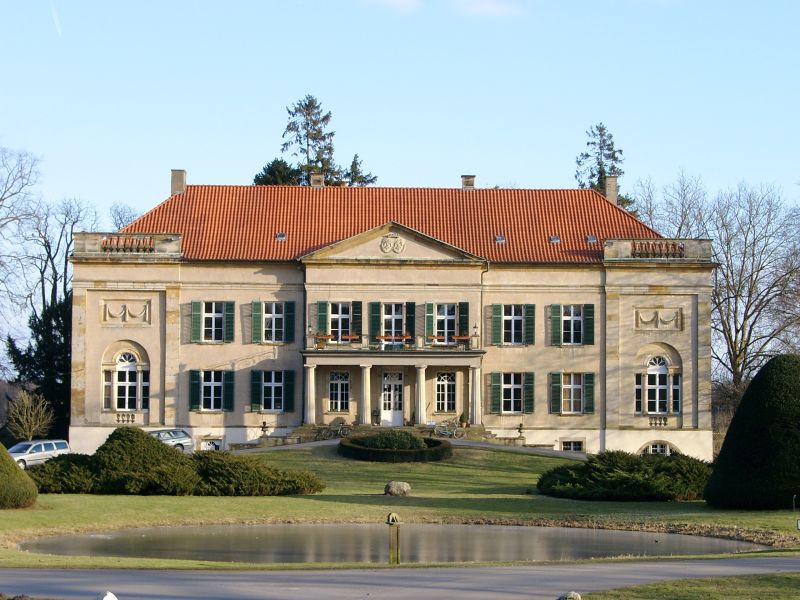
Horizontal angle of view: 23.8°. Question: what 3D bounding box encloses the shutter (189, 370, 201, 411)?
[{"bbox_3d":[-11.731,5.218,108.656,0.699,2.348,0.060,1,-3,-4],"label":"shutter"}]

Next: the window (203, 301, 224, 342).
[{"bbox_3d":[-10.707,1.277,108.795,1.263,2.382,0.200,0,-3,-1],"label":"window"}]

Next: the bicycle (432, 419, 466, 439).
[{"bbox_3d":[2.670,6.862,101.200,1.740,1.080,0.580,5,-4,-2],"label":"bicycle"}]

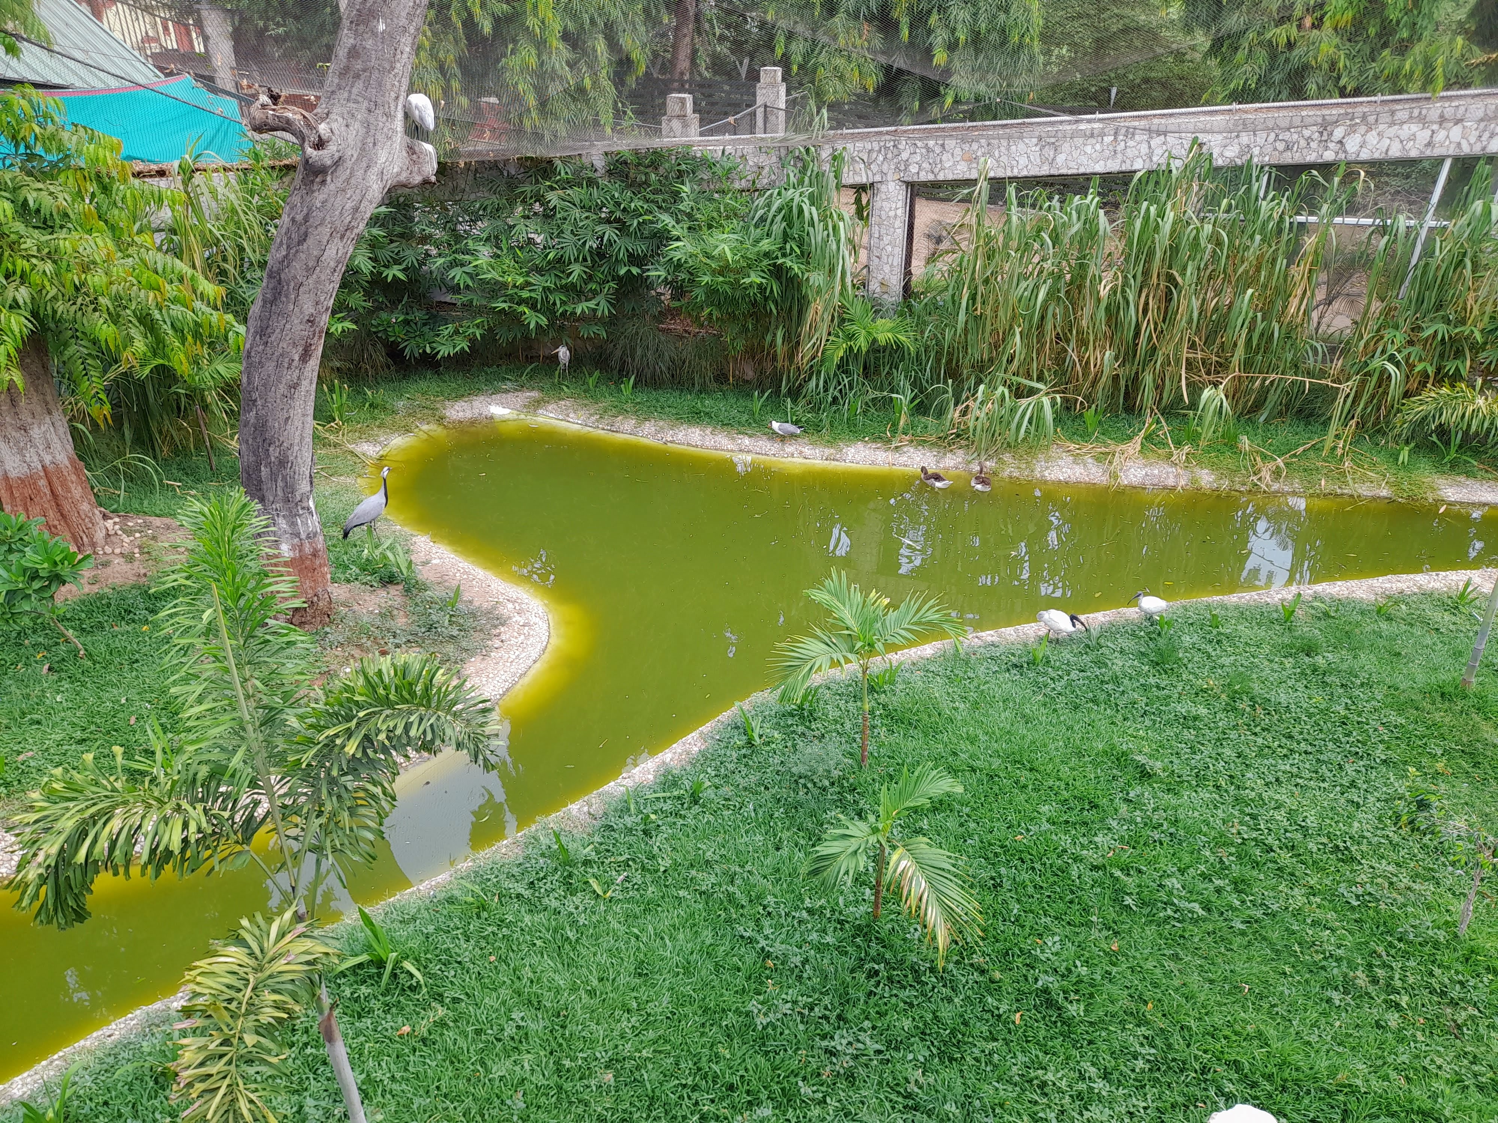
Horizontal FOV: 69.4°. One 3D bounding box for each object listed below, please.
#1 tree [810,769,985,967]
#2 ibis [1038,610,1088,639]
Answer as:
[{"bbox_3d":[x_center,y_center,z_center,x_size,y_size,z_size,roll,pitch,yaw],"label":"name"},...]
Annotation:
[{"bbox_3d":[0.810,1.740,6.200,1.000,1.020,0.880,0,30,0],"label":"tree"},{"bbox_3d":[2.650,0.540,9.100,0.450,0.340,0.180,10,32,17],"label":"ibis"}]

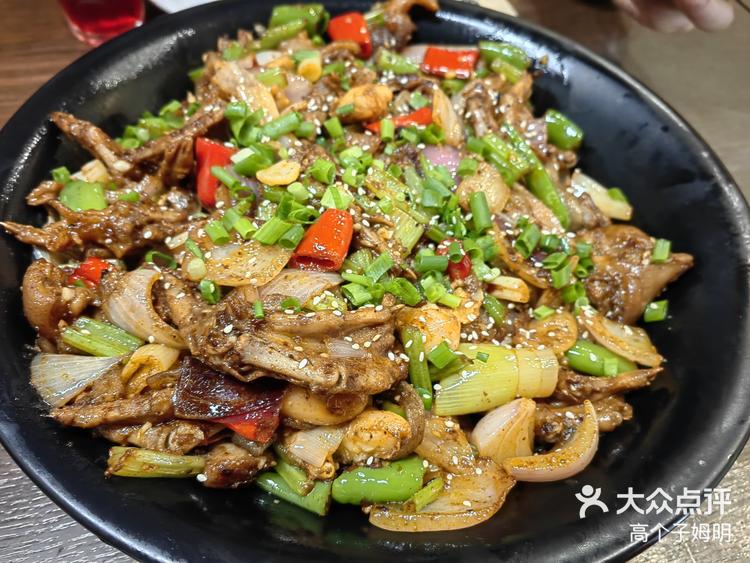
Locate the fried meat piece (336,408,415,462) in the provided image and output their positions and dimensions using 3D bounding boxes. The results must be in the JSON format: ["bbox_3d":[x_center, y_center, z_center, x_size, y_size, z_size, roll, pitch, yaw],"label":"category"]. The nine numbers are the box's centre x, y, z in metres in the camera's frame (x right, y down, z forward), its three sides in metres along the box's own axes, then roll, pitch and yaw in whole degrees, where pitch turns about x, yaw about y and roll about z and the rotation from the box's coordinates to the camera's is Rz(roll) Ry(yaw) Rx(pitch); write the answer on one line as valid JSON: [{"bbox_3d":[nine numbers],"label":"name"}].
[{"bbox_3d":[0.000,0.057,0.215,0.027,0.018,0.020,-5,56,-10],"label":"fried meat piece"}]

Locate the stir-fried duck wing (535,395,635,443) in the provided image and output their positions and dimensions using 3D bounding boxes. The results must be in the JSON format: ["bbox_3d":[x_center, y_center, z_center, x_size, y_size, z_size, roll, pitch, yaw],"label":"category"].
[{"bbox_3d":[0.075,0.051,0.214,0.038,0.015,0.018,-5,54,-9],"label":"stir-fried duck wing"}]

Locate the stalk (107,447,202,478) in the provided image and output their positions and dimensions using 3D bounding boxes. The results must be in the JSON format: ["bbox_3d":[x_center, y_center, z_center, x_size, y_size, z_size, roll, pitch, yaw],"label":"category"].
[{"bbox_3d":[-0.073,0.061,0.195,0.034,0.010,0.011,4,53,-2],"label":"stalk"}]

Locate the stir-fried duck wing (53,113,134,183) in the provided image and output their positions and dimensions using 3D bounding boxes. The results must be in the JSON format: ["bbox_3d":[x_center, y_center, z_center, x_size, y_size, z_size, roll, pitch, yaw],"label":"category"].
[{"bbox_3d":[-0.134,-0.064,0.274,0.045,0.011,0.012,38,59,9],"label":"stir-fried duck wing"}]

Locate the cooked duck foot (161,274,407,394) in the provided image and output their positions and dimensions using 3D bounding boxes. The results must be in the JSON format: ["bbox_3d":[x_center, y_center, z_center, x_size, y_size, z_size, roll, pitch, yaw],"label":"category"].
[{"bbox_3d":[-0.030,0.018,0.196,0.078,0.022,0.036,9,53,1],"label":"cooked duck foot"}]

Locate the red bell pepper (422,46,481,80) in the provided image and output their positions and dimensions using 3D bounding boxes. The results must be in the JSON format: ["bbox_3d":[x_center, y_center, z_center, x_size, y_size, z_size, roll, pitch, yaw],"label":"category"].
[{"bbox_3d":[0.045,-0.132,0.351,0.032,0.009,0.021,0,70,-6],"label":"red bell pepper"}]

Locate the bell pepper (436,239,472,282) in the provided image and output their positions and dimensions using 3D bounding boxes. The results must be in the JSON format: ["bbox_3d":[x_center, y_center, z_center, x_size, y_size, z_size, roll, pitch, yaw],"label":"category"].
[{"bbox_3d":[0.030,-0.008,0.222,0.014,0.011,0.015,23,71,10],"label":"bell pepper"}]

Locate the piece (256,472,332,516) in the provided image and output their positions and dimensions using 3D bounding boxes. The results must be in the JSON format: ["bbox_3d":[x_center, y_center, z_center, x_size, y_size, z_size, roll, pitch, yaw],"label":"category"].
[{"bbox_3d":[-0.029,0.077,0.213,0.026,0.009,0.014,13,70,3],"label":"piece"}]

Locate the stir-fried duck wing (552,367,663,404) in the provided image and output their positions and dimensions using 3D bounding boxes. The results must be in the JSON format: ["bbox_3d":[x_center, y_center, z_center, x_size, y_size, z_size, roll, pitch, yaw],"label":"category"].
[{"bbox_3d":[0.086,0.039,0.220,0.042,0.012,0.013,-6,54,-10],"label":"stir-fried duck wing"}]

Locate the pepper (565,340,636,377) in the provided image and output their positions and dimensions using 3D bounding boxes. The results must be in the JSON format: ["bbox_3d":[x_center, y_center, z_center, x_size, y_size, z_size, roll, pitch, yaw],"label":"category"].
[{"bbox_3d":[0.087,0.030,0.224,0.028,0.012,0.013,19,54,9],"label":"pepper"}]

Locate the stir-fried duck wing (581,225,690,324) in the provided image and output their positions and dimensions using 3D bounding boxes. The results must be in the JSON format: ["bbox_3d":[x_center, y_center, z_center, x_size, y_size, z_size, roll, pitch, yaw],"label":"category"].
[{"bbox_3d":[0.107,-0.003,0.244,0.041,0.020,0.037,-4,54,-8],"label":"stir-fried duck wing"}]

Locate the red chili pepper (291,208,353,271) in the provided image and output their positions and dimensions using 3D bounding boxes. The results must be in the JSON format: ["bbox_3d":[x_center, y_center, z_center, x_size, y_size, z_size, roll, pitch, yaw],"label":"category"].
[{"bbox_3d":[-0.020,-0.015,0.214,0.018,0.013,0.022,16,53,7],"label":"red chili pepper"}]

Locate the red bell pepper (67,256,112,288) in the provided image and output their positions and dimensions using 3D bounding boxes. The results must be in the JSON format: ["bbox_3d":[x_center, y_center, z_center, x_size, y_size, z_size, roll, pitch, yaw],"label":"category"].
[{"bbox_3d":[-0.119,-0.004,0.244,0.015,0.009,0.014,-24,71,-21],"label":"red bell pepper"}]

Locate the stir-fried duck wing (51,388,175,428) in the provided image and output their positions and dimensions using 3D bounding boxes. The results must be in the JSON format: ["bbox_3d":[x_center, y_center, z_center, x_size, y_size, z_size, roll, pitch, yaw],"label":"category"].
[{"bbox_3d":[-0.095,0.046,0.213,0.046,0.012,0.013,-6,55,3],"label":"stir-fried duck wing"}]

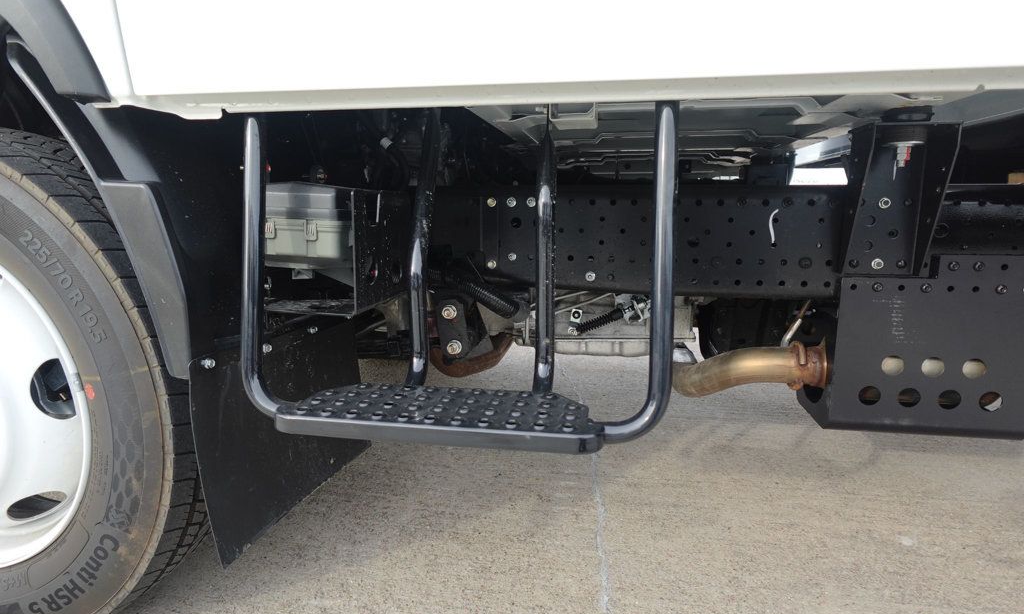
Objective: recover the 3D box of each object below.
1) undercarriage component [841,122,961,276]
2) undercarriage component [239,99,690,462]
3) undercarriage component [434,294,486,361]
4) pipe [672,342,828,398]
[{"bbox_3d":[0.810,-0.215,1.196,0.173,0.316,0.130,2,11,8],"label":"undercarriage component"},{"bbox_3d":[-0.076,-0.072,0.926,0.630,0.492,0.335,2,11,8],"label":"undercarriage component"},{"bbox_3d":[-0.146,0.046,1.539,0.100,0.170,0.135,2,11,8],"label":"undercarriage component"},{"bbox_3d":[0.579,0.159,1.458,0.365,0.160,0.170,2,11,8],"label":"pipe"}]

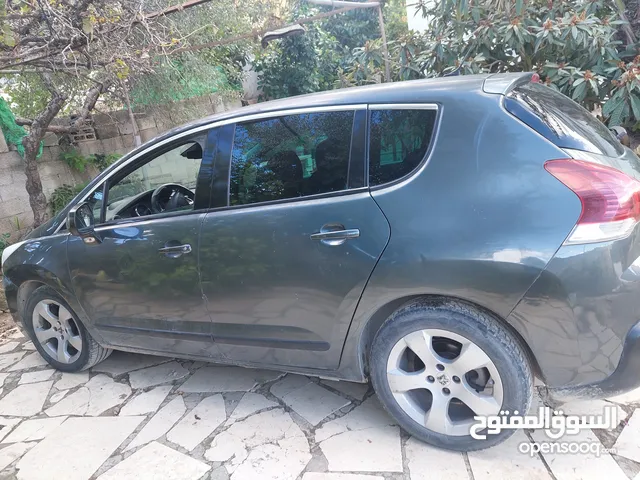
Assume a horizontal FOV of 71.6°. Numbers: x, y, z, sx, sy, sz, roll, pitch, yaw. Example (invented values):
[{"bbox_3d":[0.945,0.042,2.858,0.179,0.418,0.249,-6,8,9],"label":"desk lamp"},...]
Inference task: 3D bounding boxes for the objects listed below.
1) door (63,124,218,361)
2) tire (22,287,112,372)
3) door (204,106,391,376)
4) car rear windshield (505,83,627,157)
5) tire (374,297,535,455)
[{"bbox_3d":[-0.986,0.048,2.524,1.130,1.195,0.280,-1,14,28],"label":"door"},{"bbox_3d":[-1.764,0.611,3.130,0.650,0.650,0.230,-2,14,26],"label":"tire"},{"bbox_3d":[-0.103,0.017,2.056,1.010,1.175,0.280,-1,14,28],"label":"door"},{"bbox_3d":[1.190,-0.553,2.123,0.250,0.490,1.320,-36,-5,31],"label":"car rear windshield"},{"bbox_3d":[0.540,0.560,1.887,0.650,0.650,0.230,-1,14,28],"label":"tire"}]

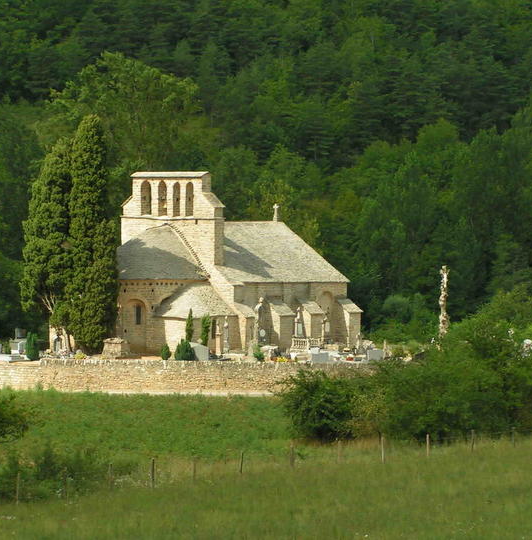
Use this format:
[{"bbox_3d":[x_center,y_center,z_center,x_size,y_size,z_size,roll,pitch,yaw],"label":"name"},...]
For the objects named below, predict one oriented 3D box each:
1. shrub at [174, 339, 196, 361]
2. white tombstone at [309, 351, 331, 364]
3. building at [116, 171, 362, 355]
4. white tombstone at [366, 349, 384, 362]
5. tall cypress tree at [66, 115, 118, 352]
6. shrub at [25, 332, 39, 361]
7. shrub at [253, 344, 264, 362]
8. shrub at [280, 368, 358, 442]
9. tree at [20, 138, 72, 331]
[{"bbox_3d":[-4.629,4.614,149.500,1.208,1.294,1.208,1,1,0],"label":"shrub"},{"bbox_3d":[3.115,5.048,150.000,1.000,0.923,0.180,1,1,9],"label":"white tombstone"},{"bbox_3d":[-3.151,-0.505,161.495,10.900,10.963,17.900,1,1,33],"label":"building"},{"bbox_3d":[6.338,4.992,150.500,1.000,0.839,0.180,1,1,9],"label":"white tombstone"},{"bbox_3d":[-10.450,-2.211,157.500,2.968,14.417,2.968,1,1,0],"label":"tall cypress tree"},{"bbox_3d":[-13.484,4.413,149.500,0.776,1.696,0.776,1,1,0],"label":"shrub"},{"bbox_3d":[-0.431,4.787,149.500,0.690,1.064,0.690,1,1,0],"label":"shrub"},{"bbox_3d":[2.686,6.957,133.000,3.990,3.734,3.785,1,1,0],"label":"shrub"},{"bbox_3d":[-13.400,-1.671,158.000,3.099,12.640,2.978,1,1,0],"label":"tree"}]

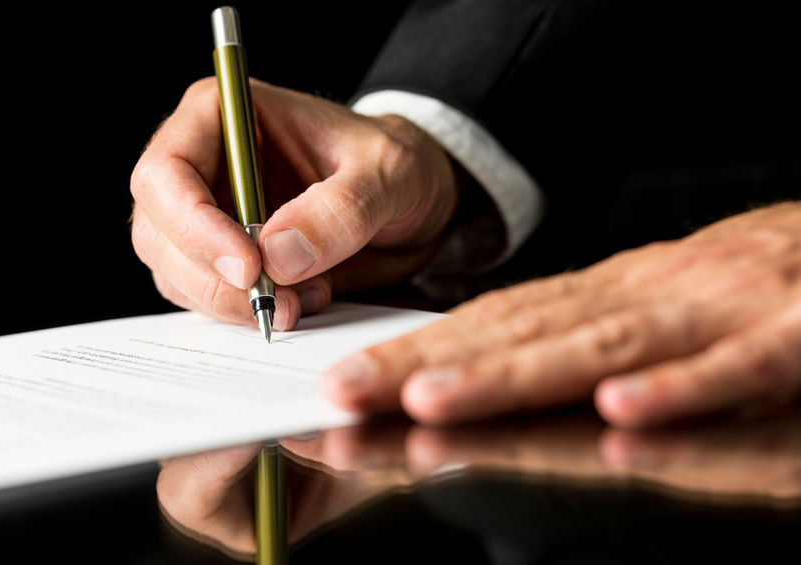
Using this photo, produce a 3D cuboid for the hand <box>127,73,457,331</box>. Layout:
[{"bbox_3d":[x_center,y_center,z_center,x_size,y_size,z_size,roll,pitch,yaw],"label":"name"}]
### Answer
[{"bbox_3d":[-0.034,-0.029,0.766,0.120,0.077,0.100,-10,9,-42],"label":"hand"}]

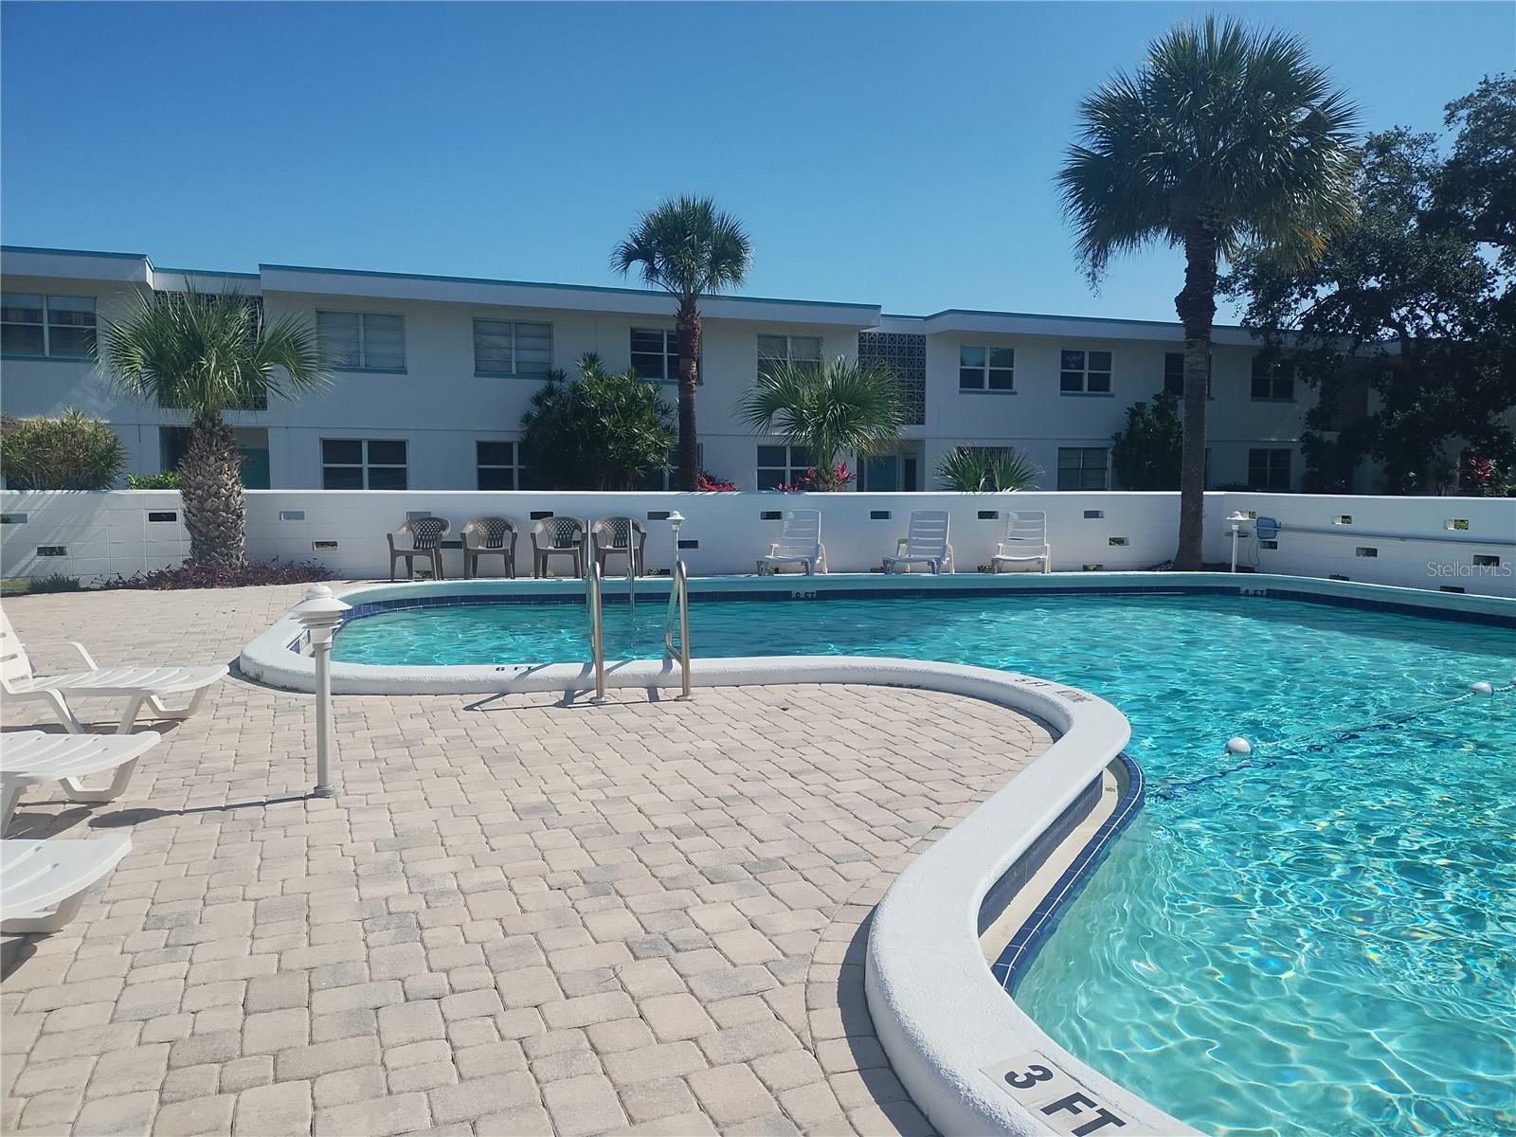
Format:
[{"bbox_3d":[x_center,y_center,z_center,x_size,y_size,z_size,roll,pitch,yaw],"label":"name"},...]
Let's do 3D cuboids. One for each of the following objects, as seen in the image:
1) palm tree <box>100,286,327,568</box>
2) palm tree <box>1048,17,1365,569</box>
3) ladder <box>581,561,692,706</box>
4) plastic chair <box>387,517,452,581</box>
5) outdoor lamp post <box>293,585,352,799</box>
[{"bbox_3d":[-6.717,-1.604,13.513,2.600,3.680,2.500,-2,5,-26],"label":"palm tree"},{"bbox_3d":[6.240,-3.751,15.450,4.100,7.650,4.100,0,5,0],"label":"palm tree"},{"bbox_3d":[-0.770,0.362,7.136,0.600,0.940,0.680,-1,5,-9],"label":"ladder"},{"bbox_3d":[-4.360,-0.236,14.277,0.680,0.830,0.620,0,5,5],"label":"plastic chair"},{"bbox_3d":[-1.831,0.513,4.583,0.245,0.885,0.245,0,5,0],"label":"outdoor lamp post"}]

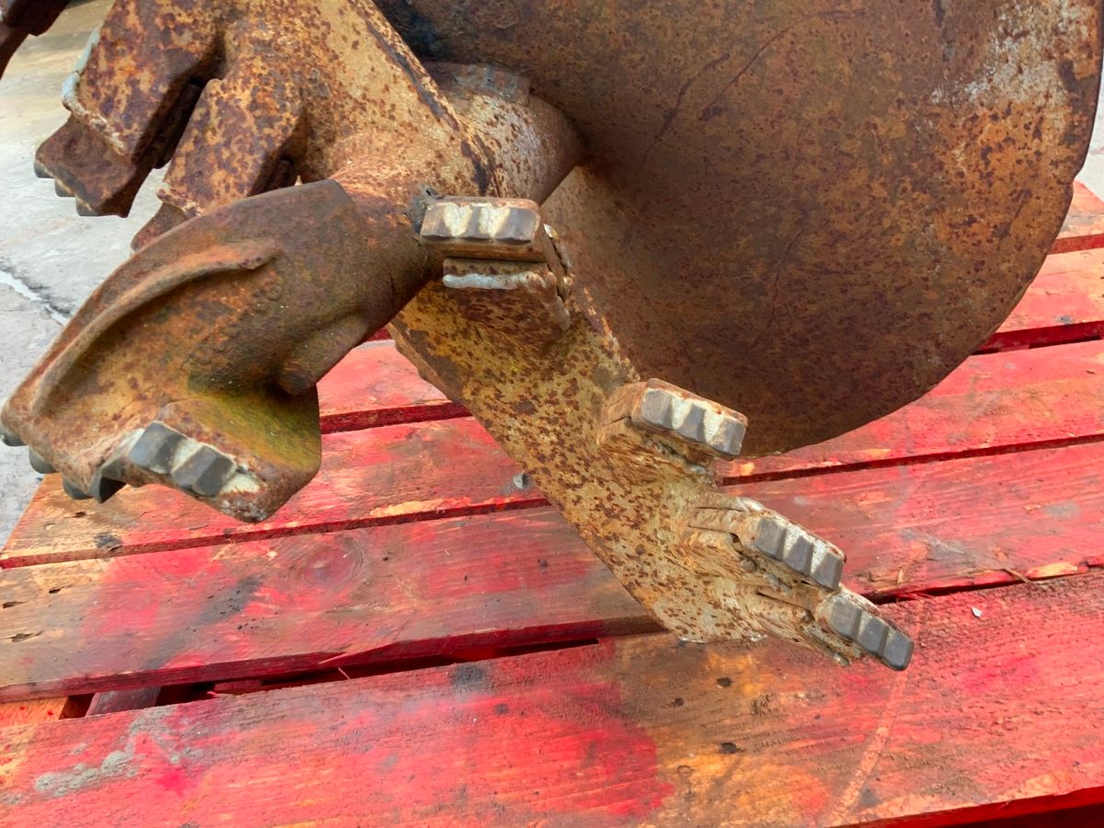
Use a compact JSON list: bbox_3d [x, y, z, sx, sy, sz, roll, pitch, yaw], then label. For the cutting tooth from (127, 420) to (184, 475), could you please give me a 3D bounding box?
[{"bbox_3d":[-0.134,0.012,0.314,0.013,0.009,0.013,26,70,4],"label":"cutting tooth"}]

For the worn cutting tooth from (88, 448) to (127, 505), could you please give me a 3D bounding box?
[{"bbox_3d":[-0.149,0.021,0.310,0.009,0.011,0.013,26,70,4],"label":"worn cutting tooth"}]

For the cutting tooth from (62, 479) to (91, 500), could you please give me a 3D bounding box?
[{"bbox_3d":[-0.160,0.024,0.313,0.011,0.009,0.011,26,70,4],"label":"cutting tooth"}]

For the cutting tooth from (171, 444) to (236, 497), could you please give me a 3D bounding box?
[{"bbox_3d":[-0.116,0.019,0.309,0.013,0.009,0.013,26,70,4],"label":"cutting tooth"}]

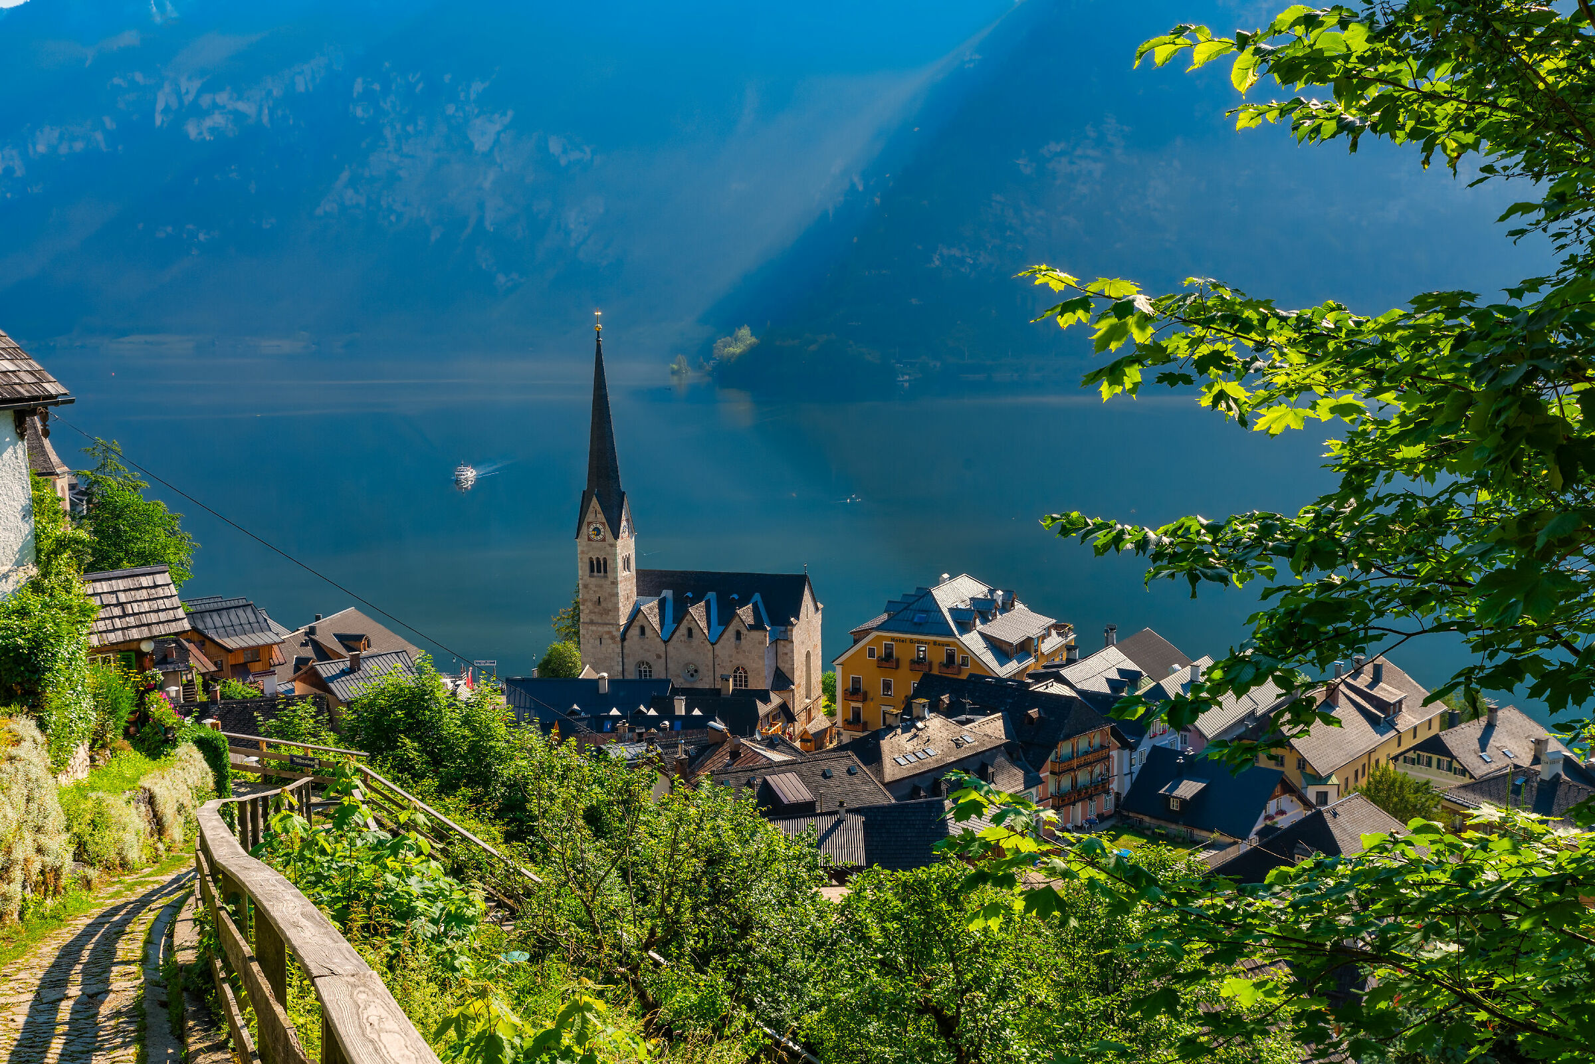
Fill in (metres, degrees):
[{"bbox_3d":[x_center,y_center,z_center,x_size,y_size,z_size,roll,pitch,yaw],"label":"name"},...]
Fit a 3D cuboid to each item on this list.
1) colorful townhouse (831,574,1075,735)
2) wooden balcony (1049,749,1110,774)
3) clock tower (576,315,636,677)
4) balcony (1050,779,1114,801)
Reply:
[{"bbox_3d":[17.473,14.136,170.051,19.200,18.700,22.000,4,10,29],"label":"colorful townhouse"},{"bbox_3d":[25.201,20.309,138.192,6.800,1.120,1.050,-8,11,-39],"label":"wooden balcony"},{"bbox_3d":[-21.211,-0.650,170.739,5.100,46.670,5.100,1,9,16],"label":"clock tower"},{"bbox_3d":[25.262,23.276,138.634,6.800,1.120,1.050,-8,11,-39],"label":"balcony"}]

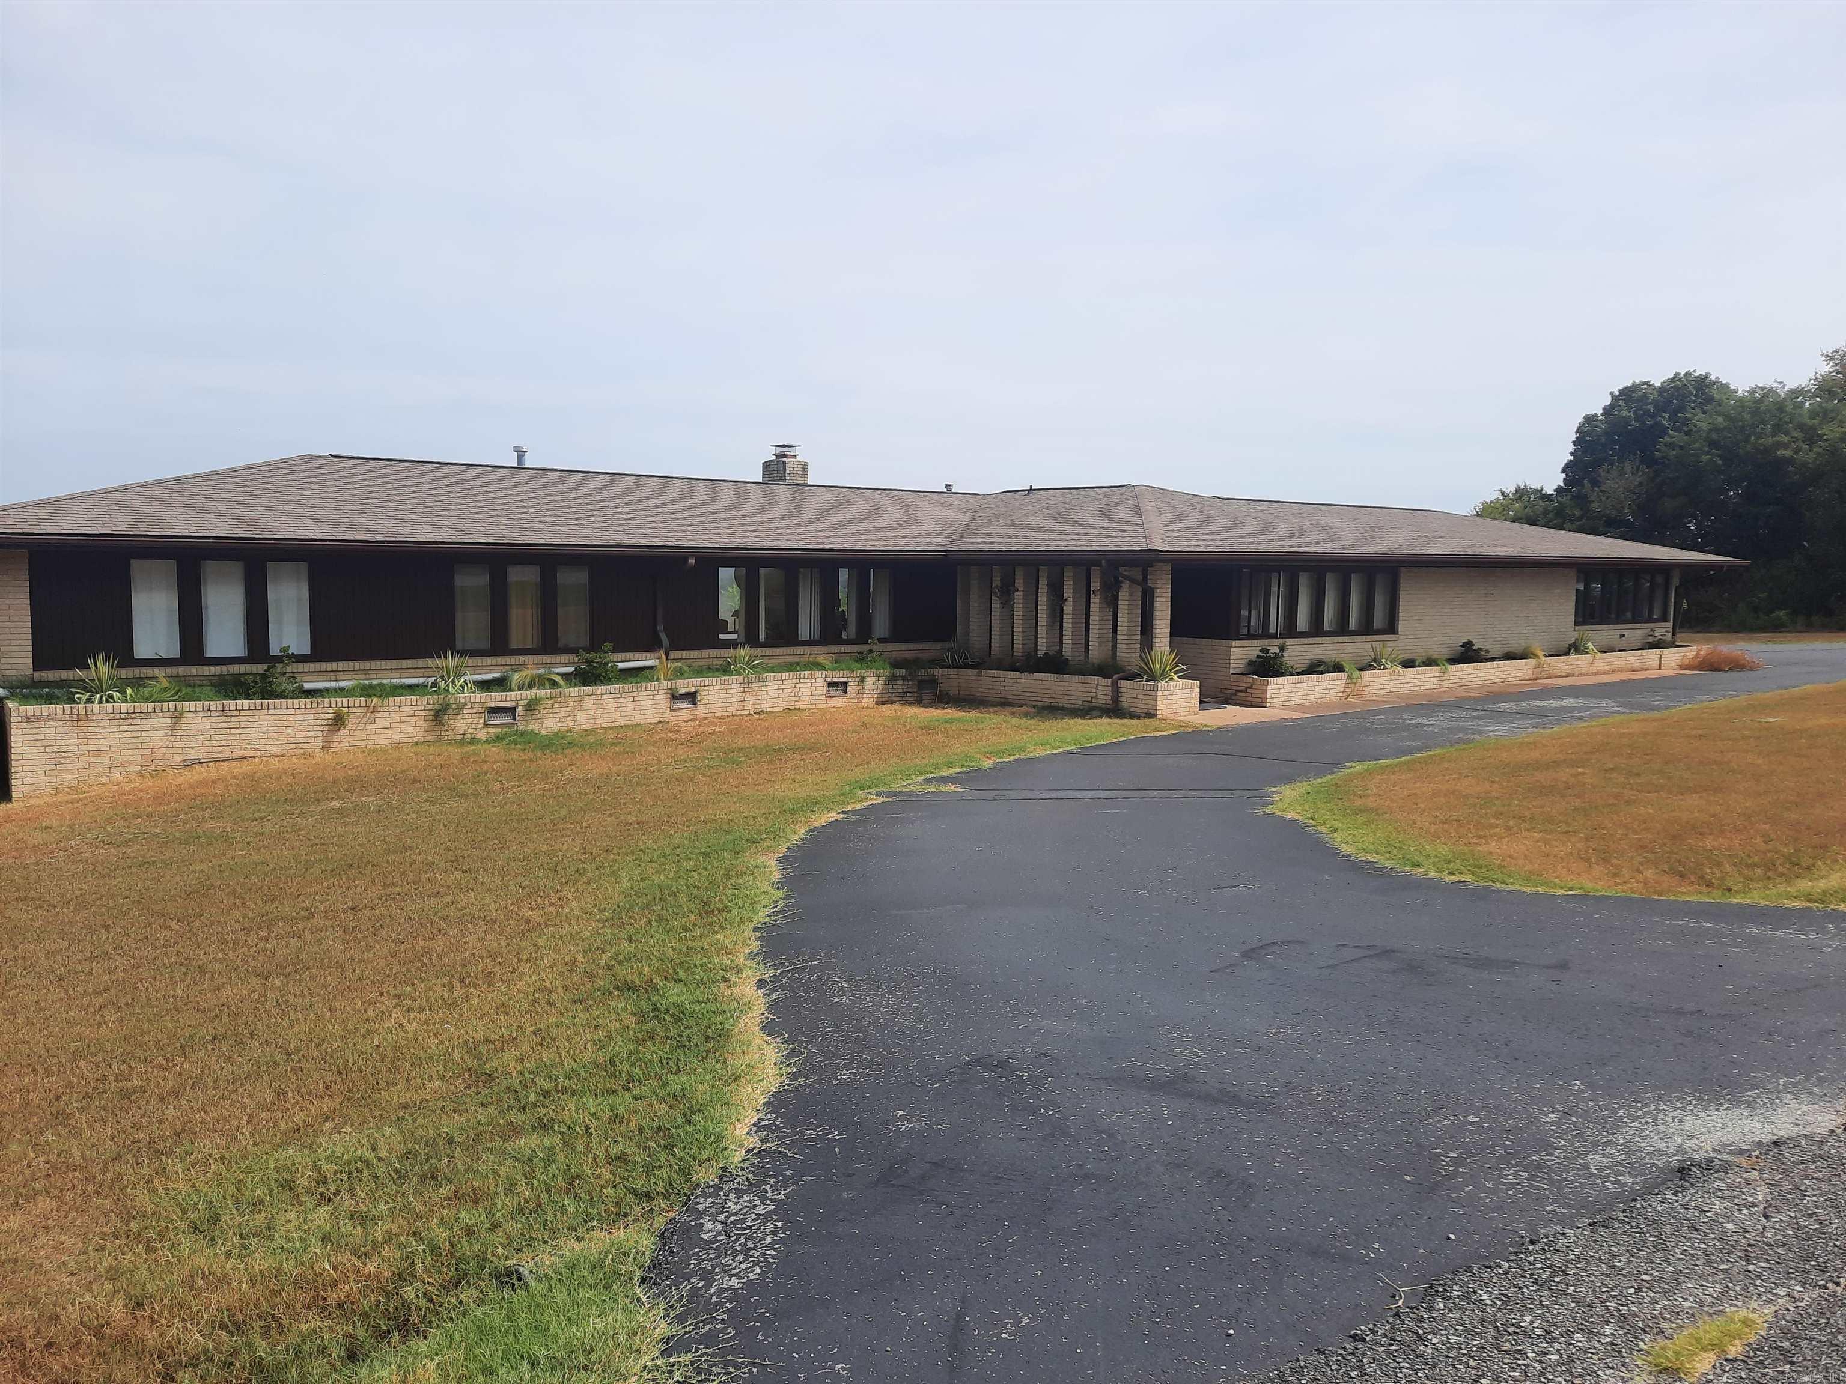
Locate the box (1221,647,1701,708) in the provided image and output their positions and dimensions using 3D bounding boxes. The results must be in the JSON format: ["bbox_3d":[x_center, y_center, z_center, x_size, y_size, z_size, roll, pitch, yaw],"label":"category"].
[{"bbox_3d":[11.387,-0.422,25.747,16.100,0.455,0.720,-4,7,-38],"label":"box"}]

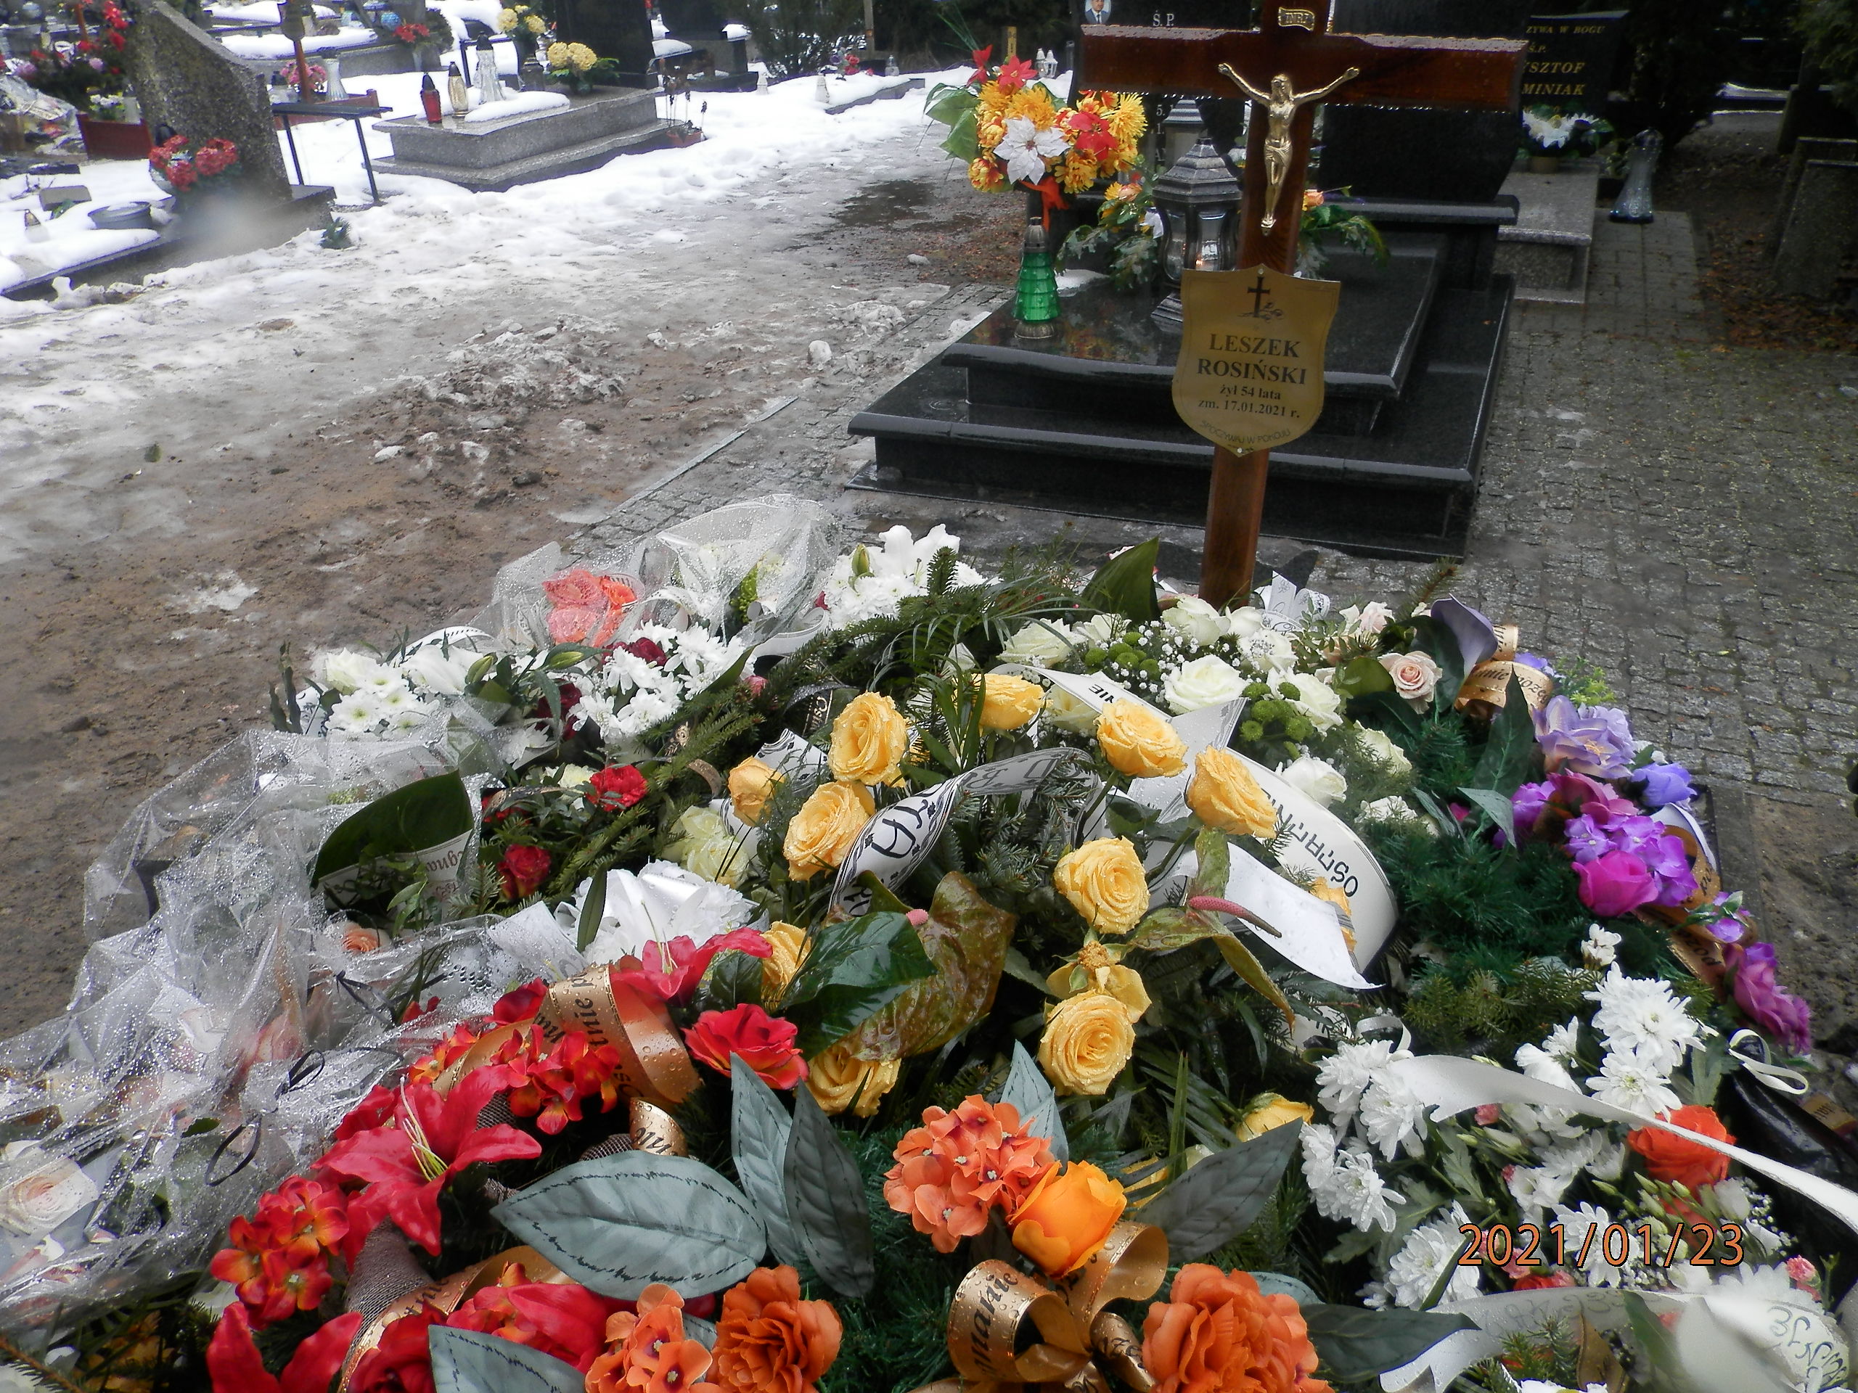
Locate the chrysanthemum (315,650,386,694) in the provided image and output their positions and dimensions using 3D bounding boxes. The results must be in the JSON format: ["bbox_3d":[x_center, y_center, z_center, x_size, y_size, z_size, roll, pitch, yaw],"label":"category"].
[{"bbox_3d":[-0.759,-0.033,1.760,0.090,0.052,0.078,-18,54,-22],"label":"chrysanthemum"}]

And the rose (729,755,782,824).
[{"bbox_3d":[-0.181,0.098,1.400,0.064,0.068,0.064,-9,32,-8],"label":"rose"}]

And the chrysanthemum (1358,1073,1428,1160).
[{"bbox_3d":[0.363,0.329,1.050,0.056,0.060,0.048,6,-4,15],"label":"chrysanthemum"}]

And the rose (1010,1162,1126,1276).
[{"bbox_3d":[0.096,0.363,0.930,0.074,0.066,0.068,13,29,0],"label":"rose"}]

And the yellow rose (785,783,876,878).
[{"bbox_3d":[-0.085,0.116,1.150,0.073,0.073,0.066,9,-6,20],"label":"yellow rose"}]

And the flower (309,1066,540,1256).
[{"bbox_3d":[-0.366,0.342,0.980,0.150,0.083,0.125,6,36,0],"label":"flower"}]

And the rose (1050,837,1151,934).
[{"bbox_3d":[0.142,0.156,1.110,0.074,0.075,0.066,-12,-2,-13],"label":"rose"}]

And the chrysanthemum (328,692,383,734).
[{"bbox_3d":[-0.734,0.021,1.720,0.073,0.042,0.070,-23,55,-19],"label":"chrysanthemum"}]

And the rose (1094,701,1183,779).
[{"bbox_3d":[0.195,0.040,1.240,0.083,0.062,0.080,18,56,-2],"label":"rose"}]

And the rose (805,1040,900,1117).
[{"bbox_3d":[-0.065,0.323,1.140,0.080,0.062,0.078,4,54,10],"label":"rose"}]

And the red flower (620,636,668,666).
[{"bbox_3d":[-0.421,-0.065,1.980,0.062,0.058,0.068,40,46,15],"label":"red flower"}]

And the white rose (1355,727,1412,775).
[{"bbox_3d":[0.596,0.072,1.770,0.070,0.055,0.065,-4,28,2],"label":"white rose"}]

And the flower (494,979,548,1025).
[{"bbox_3d":[-0.316,0.239,1.050,0.047,0.041,0.045,-3,31,0],"label":"flower"}]

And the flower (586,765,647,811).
[{"bbox_3d":[-0.348,0.101,1.500,0.068,0.052,0.065,-12,32,-14],"label":"flower"}]

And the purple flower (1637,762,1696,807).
[{"bbox_3d":[0.747,0.090,1.360,0.054,0.042,0.050,4,32,11],"label":"purple flower"}]

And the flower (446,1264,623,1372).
[{"bbox_3d":[-0.270,0.428,0.920,0.120,0.070,0.100,-19,35,-23],"label":"flower"}]

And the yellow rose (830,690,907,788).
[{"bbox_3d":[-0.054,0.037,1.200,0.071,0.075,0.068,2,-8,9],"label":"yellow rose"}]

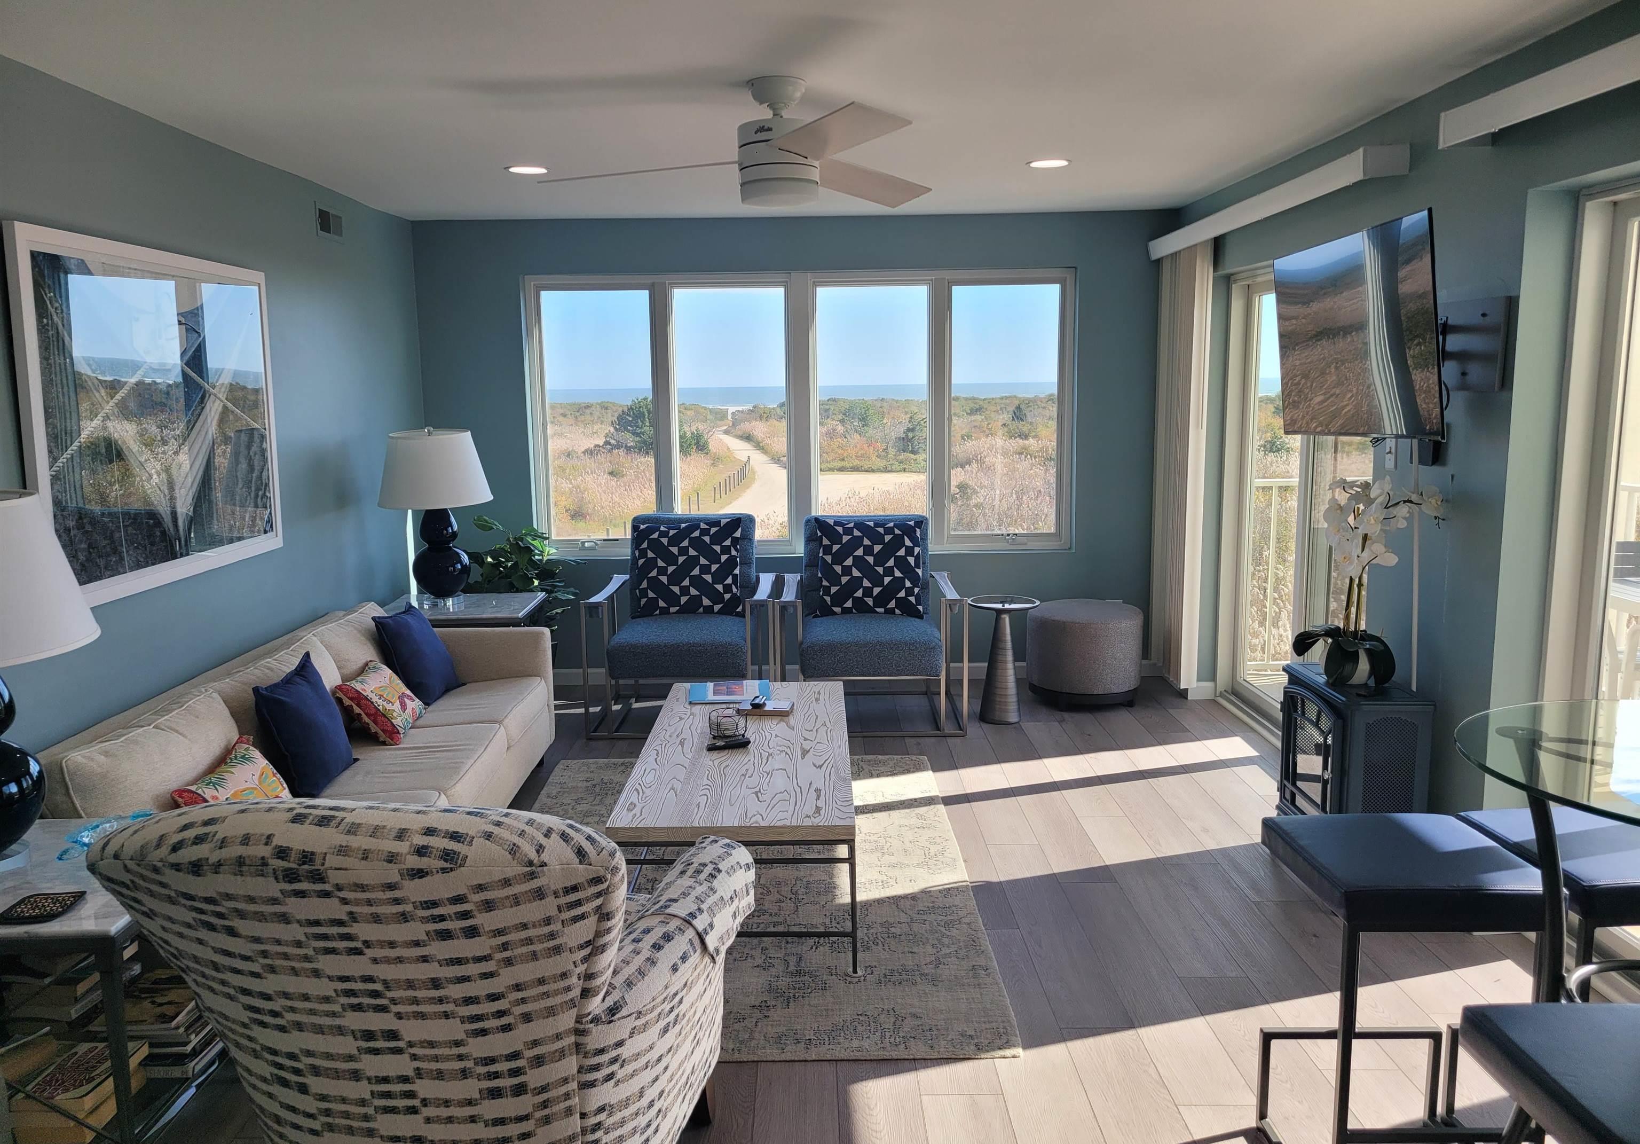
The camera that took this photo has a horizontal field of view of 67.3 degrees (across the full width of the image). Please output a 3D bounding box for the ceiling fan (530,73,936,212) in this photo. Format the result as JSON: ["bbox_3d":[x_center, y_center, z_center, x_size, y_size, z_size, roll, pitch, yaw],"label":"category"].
[{"bbox_3d":[-0.145,-1.197,3.442,1.313,0.336,1.283,-1,9,0],"label":"ceiling fan"}]

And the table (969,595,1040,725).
[{"bbox_3d":[0.873,0.423,5.877,0.344,0.573,0.344,-1,9,0],"label":"table"}]

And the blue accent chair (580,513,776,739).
[{"bbox_3d":[-0.623,0.221,5.750,0.829,0.923,0.809,-1,9,0],"label":"blue accent chair"}]

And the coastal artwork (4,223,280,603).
[{"bbox_3d":[-1.962,-0.464,3.726,0.040,0.982,1.392,-1,9,0],"label":"coastal artwork"}]

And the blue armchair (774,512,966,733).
[{"bbox_3d":[0.233,0.231,5.983,0.867,0.933,0.849,-1,9,0],"label":"blue armchair"}]

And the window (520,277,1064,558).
[{"bbox_3d":[-0.079,-0.804,6.292,2.739,1.411,0.109,-1,9,0],"label":"window"}]

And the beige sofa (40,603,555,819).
[{"bbox_3d":[-1.518,0.607,3.950,0.849,0.721,2.359,-1,9,0],"label":"beige sofa"}]

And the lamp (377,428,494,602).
[{"bbox_3d":[-1.776,-0.259,5.699,0.508,0.824,0.508,-1,9,0],"label":"lamp"}]

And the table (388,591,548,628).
[{"bbox_3d":[-1.665,0.456,5.733,0.711,0.602,0.654,-1,9,0],"label":"table"}]

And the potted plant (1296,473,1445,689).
[{"bbox_3d":[1.658,0.032,3.844,0.345,0.659,0.424,-1,9,0],"label":"potted plant"}]

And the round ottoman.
[{"bbox_3d":[1.337,0.422,6.224,0.567,0.460,0.567,-1,9,0],"label":"round ottoman"}]

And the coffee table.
[{"bbox_3d":[-0.238,0.770,4.119,0.668,0.423,1.617,-1,9,0],"label":"coffee table"}]

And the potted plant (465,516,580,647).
[{"bbox_3d":[-1.434,0.191,5.990,0.553,0.933,0.553,-1,9,0],"label":"potted plant"}]

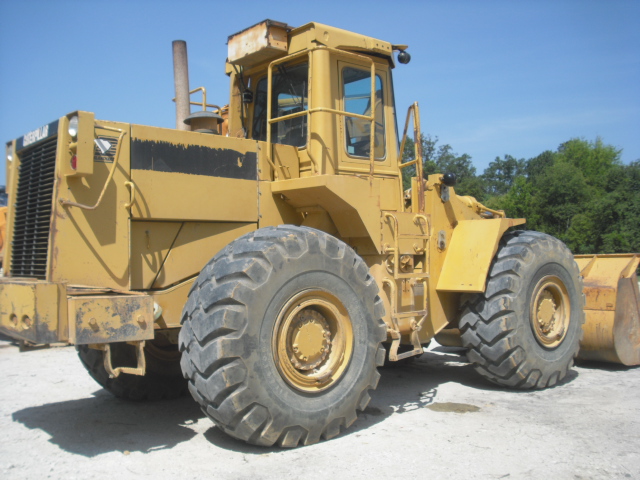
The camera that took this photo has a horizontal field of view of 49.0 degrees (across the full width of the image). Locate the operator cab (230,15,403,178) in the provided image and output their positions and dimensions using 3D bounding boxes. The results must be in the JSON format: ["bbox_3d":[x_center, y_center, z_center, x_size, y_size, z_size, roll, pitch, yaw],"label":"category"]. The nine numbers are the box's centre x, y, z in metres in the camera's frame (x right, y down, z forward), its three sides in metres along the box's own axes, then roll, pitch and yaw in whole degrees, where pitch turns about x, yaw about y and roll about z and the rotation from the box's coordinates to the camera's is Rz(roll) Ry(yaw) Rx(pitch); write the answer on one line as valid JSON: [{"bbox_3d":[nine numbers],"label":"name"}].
[{"bbox_3d":[-0.112,-1.268,7.213,1.270,1.380,1.480,0,-2,-40],"label":"operator cab"}]

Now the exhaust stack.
[{"bbox_3d":[-1.258,-1.338,6.304,0.135,0.900,0.135,-2,-1,-40],"label":"exhaust stack"}]

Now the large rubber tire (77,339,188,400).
[{"bbox_3d":[-1.642,0.835,7.286,1.740,1.740,0.680,0,-2,-40],"label":"large rubber tire"}]

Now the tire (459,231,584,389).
[{"bbox_3d":[2.315,0.791,7.914,1.740,1.740,0.680,0,-2,-41],"label":"tire"}]

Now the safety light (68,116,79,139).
[{"bbox_3d":[-1.691,-0.776,4.922,0.110,0.160,0.155,0,-2,-40],"label":"safety light"}]

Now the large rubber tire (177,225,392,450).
[{"bbox_3d":[-0.243,0.768,5.599,1.740,1.740,0.680,0,-2,-40],"label":"large rubber tire"}]

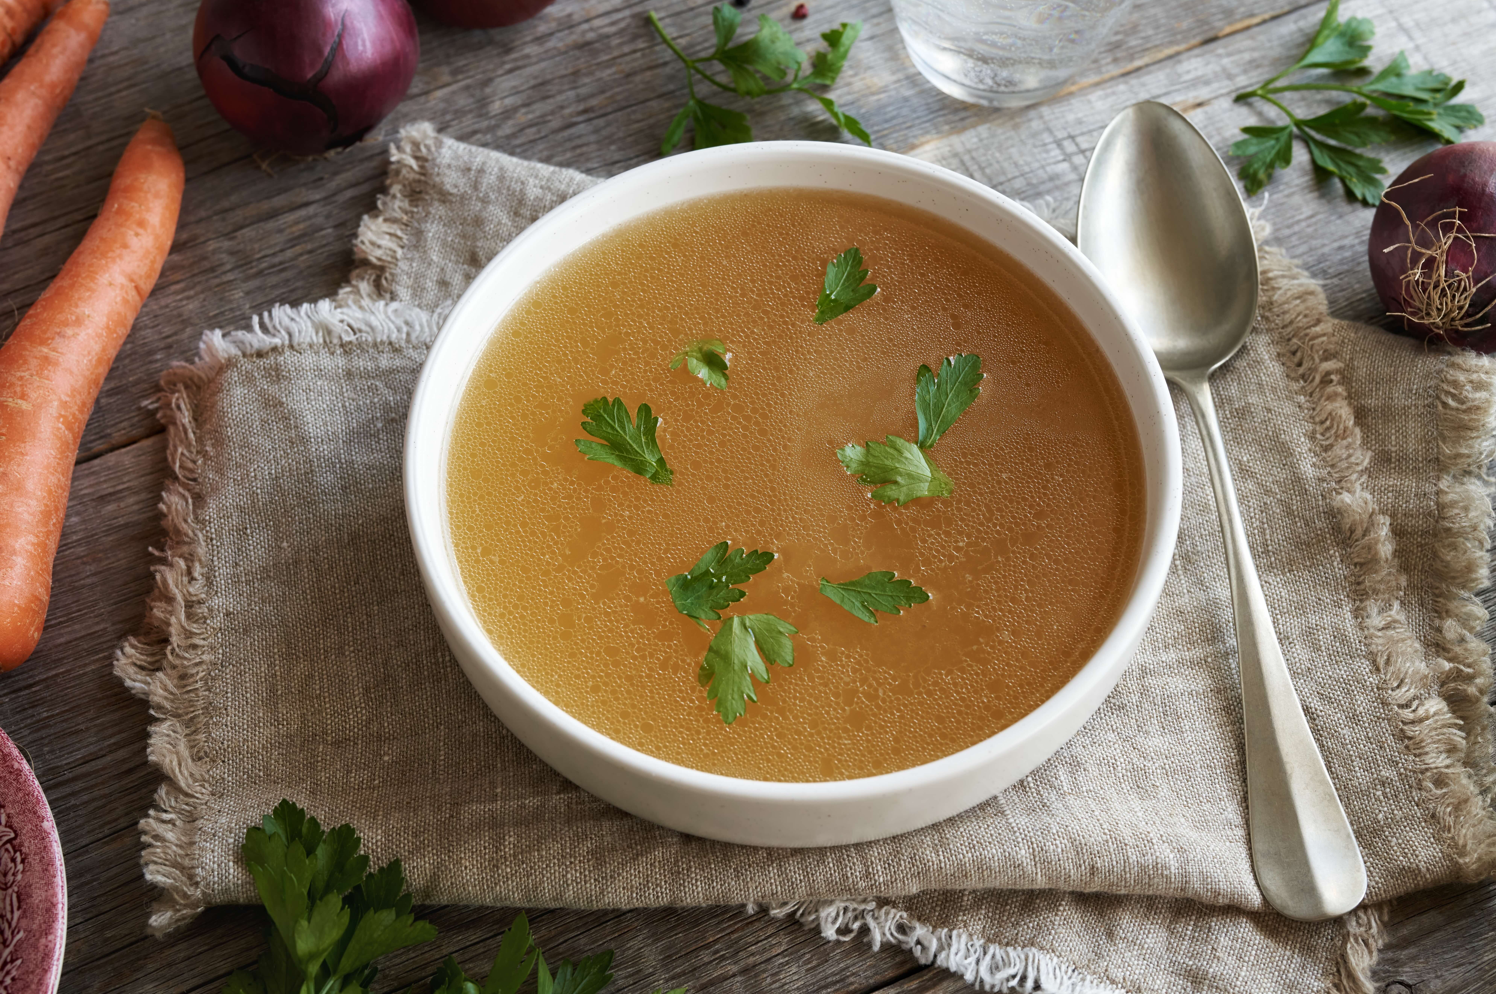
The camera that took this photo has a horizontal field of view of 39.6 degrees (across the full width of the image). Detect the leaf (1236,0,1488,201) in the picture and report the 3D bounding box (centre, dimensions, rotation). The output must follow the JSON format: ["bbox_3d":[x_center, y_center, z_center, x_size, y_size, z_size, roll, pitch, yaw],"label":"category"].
[{"bbox_3d":[0.160,-0.107,0.551,0.067,0.018,0.066,0,59,0],"label":"leaf"}]

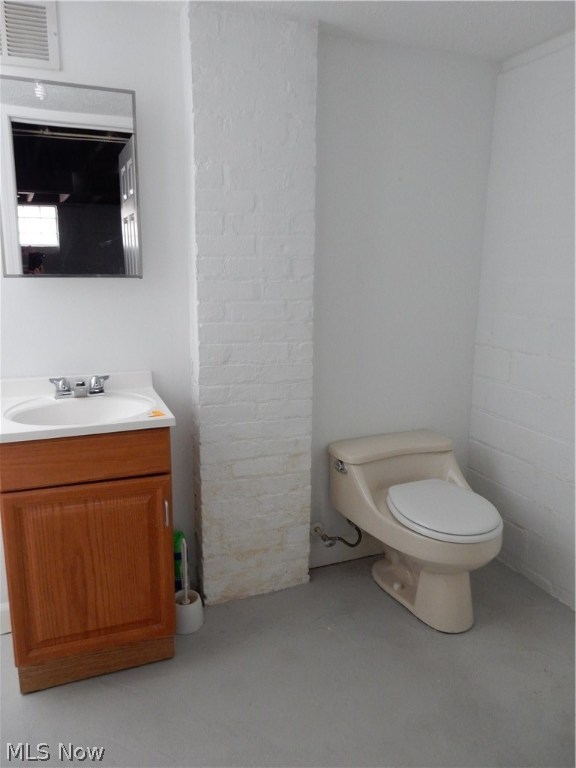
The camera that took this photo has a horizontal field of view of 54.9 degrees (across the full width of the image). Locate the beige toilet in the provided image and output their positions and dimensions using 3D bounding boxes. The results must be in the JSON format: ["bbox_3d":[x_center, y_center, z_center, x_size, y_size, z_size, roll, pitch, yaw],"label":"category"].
[{"bbox_3d":[0.502,0.542,2.052,0.527,0.560,0.626,-6,14,-26],"label":"beige toilet"}]

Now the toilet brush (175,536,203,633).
[{"bbox_3d":[-0.353,0.684,1.915,0.109,0.331,0.109,-4,13,-20],"label":"toilet brush"}]

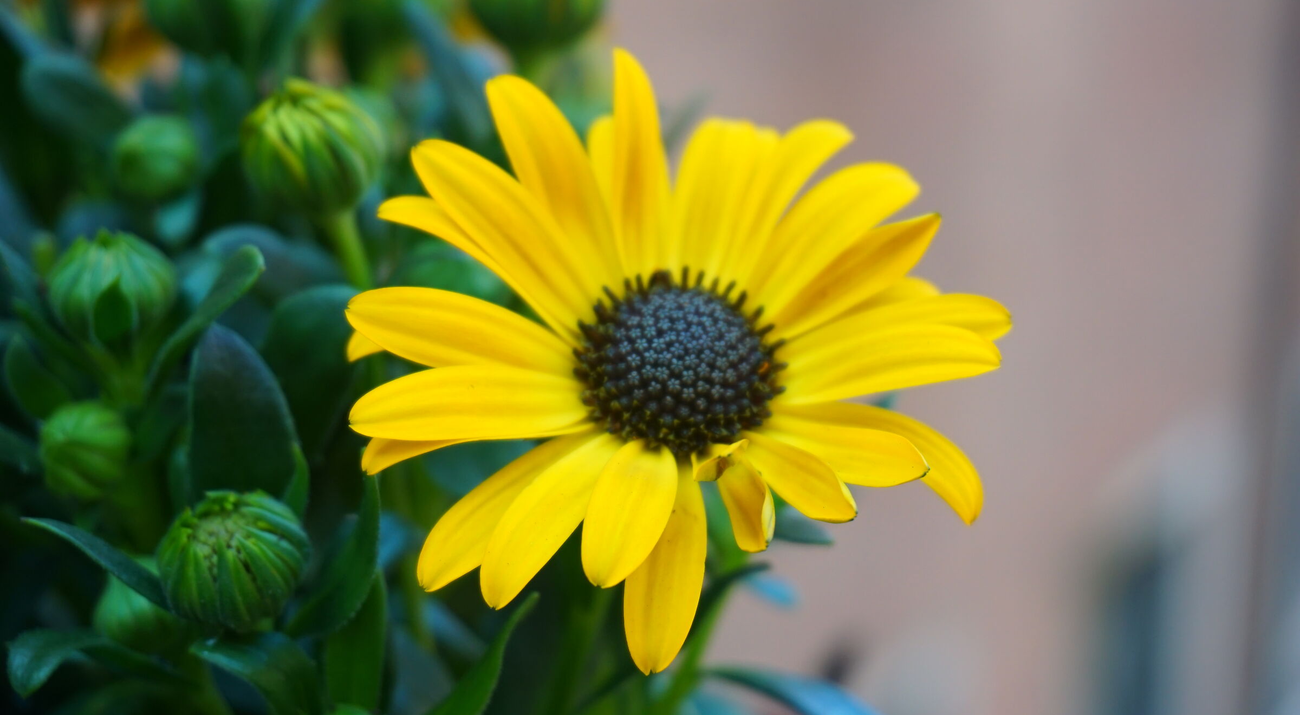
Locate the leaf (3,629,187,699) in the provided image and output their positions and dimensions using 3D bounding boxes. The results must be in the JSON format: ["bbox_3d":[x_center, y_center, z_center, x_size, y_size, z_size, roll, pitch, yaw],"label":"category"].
[{"bbox_3d":[-0.060,0.033,0.287,0.020,0.007,0.011,-7,19,-21],"label":"leaf"}]

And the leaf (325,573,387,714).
[{"bbox_3d":[-0.033,0.032,0.292,0.007,0.016,0.004,5,0,6],"label":"leaf"}]

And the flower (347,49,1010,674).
[{"bbox_3d":[0.003,0.000,0.272,0.068,0.067,0.023,0,-22,0],"label":"flower"}]

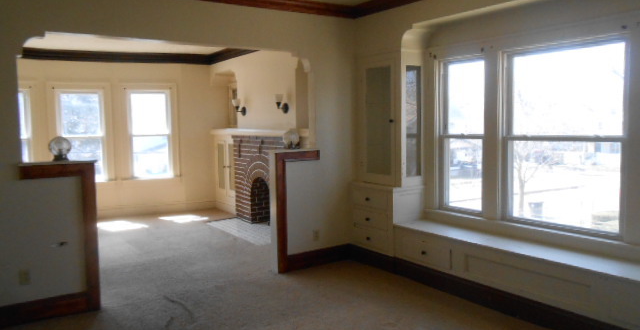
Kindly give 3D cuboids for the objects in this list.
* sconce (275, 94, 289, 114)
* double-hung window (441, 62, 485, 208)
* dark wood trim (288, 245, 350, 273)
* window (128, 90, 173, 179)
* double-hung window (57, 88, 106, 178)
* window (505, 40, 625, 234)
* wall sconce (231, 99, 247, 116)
[{"bbox_3d":[-0.498,-0.758,6.010,0.165,0.241,0.118,-4,6,-34],"label":"sconce"},{"bbox_3d":[1.215,-0.244,4.126,0.100,1.326,0.471,-4,6,-34],"label":"double-hung window"},{"bbox_3d":[-0.016,0.908,4.742,0.745,0.167,0.022,-4,6,-34],"label":"dark wood trim"},{"bbox_3d":[-2.696,-0.491,7.749,0.651,1.397,0.100,-4,6,-34],"label":"window"},{"bbox_3d":[-3.548,-0.428,7.178,0.651,1.384,0.100,-4,6,-34],"label":"double-hung window"},{"bbox_3d":[1.691,-0.184,3.422,0.100,1.293,0.869,-4,6,-34],"label":"window"},{"bbox_3d":[-1.180,-0.830,7.019,0.165,0.242,0.118,-4,6,-34],"label":"wall sconce"}]

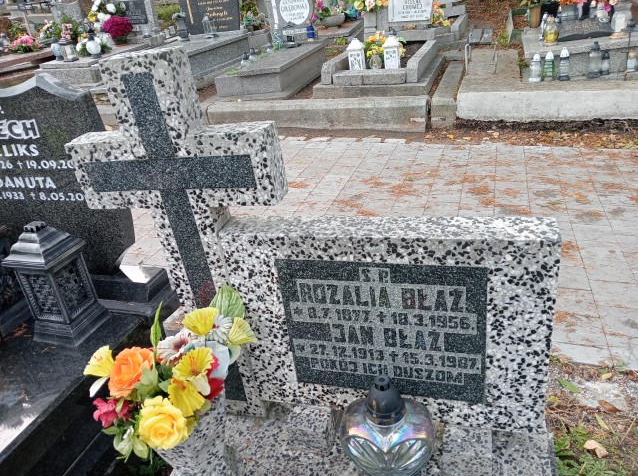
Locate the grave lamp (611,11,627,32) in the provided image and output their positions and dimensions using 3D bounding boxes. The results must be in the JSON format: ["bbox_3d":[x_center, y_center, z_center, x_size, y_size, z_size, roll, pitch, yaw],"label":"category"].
[{"bbox_3d":[3.044,-2.200,5.250,0.155,0.225,0.155,2,29,18],"label":"grave lamp"}]

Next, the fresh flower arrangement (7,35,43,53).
[{"bbox_3d":[-4.390,-2.899,7.700,0.500,0.260,0.400,2,29,18],"label":"fresh flower arrangement"}]

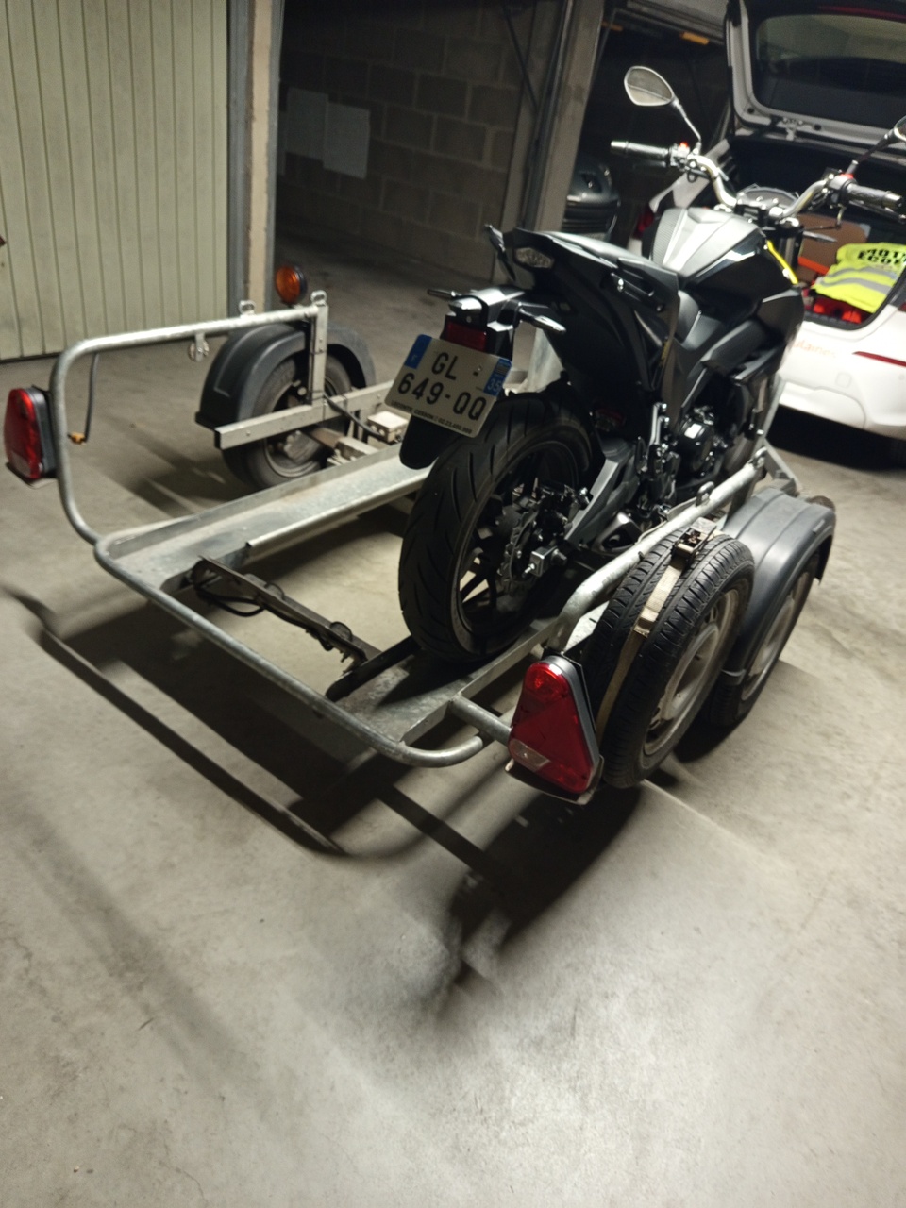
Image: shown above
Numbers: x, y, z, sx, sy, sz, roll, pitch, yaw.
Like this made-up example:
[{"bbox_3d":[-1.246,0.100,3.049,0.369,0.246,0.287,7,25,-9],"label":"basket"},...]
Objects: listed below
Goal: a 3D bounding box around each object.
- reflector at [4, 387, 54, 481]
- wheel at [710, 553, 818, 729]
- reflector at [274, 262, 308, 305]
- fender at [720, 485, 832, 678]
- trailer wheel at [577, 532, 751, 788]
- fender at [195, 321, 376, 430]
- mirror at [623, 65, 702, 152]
[{"bbox_3d":[-1.042,-0.436,2.054,0.145,0.220,0.060,27,36,26],"label":"reflector"},{"bbox_3d":[0.777,0.057,2.172,0.152,0.540,0.540,27,36,26],"label":"wheel"},{"bbox_3d":[-0.496,-0.984,2.574,0.107,0.115,0.058,27,36,26],"label":"reflector"},{"bbox_3d":[0.796,-0.102,2.069,0.190,0.300,0.700,27,36,26],"label":"fender"},{"bbox_3d":[0.427,0.104,1.700,0.158,0.545,0.545,27,36,26],"label":"trailer wheel"},{"bbox_3d":[-0.533,-0.787,2.803,0.190,0.300,0.700,27,36,26],"label":"fender"},{"bbox_3d":[0.584,-1.368,2.300,0.250,0.175,0.090,27,36,26],"label":"mirror"}]

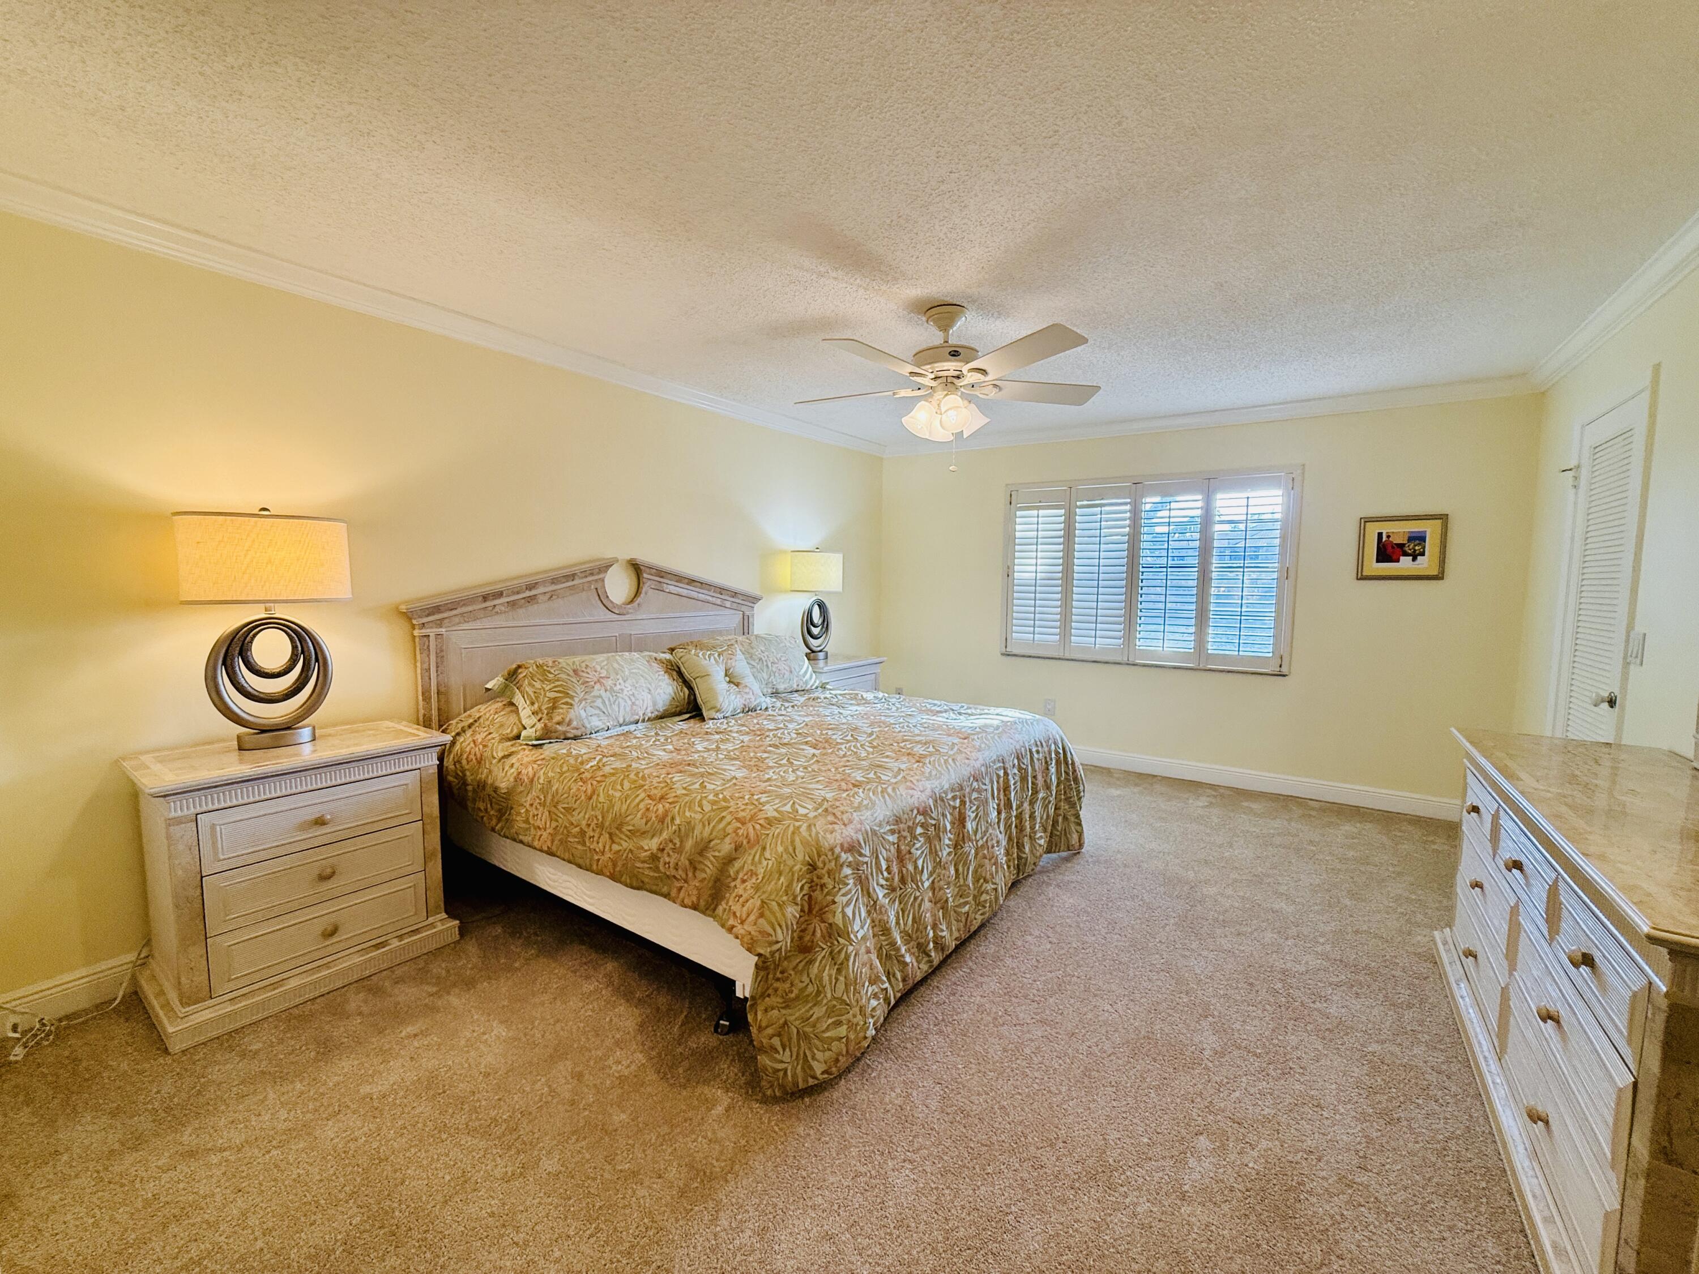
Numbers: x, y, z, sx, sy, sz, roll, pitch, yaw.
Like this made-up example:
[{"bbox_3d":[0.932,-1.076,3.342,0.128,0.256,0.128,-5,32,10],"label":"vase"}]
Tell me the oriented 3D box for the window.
[{"bbox_3d":[1.976,-0.452,4.780,1.895,1.300,0.100,4,6,34],"label":"window"}]

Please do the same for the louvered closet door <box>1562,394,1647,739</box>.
[{"bbox_3d":[3.001,0.121,2.775,0.050,2.045,0.755,4,6,34],"label":"louvered closet door"}]

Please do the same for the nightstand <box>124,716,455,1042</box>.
[{"bbox_3d":[-1.881,0.759,2.357,0.490,0.768,0.778,4,6,34],"label":"nightstand"}]

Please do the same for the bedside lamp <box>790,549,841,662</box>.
[{"bbox_3d":[-0.218,-0.220,4.830,0.250,0.800,0.450,4,6,34],"label":"bedside lamp"}]

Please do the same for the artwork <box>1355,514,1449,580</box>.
[{"bbox_3d":[3.170,-0.511,3.941,0.390,0.367,0.030,4,6,34],"label":"artwork"}]

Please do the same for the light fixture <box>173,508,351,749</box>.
[{"bbox_3d":[-1.938,-0.024,2.314,0.250,0.802,0.448,4,6,34],"label":"light fixture"}]

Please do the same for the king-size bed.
[{"bbox_3d":[-0.363,0.362,3.121,2.120,1.452,2.155,4,6,34],"label":"king-size bed"}]

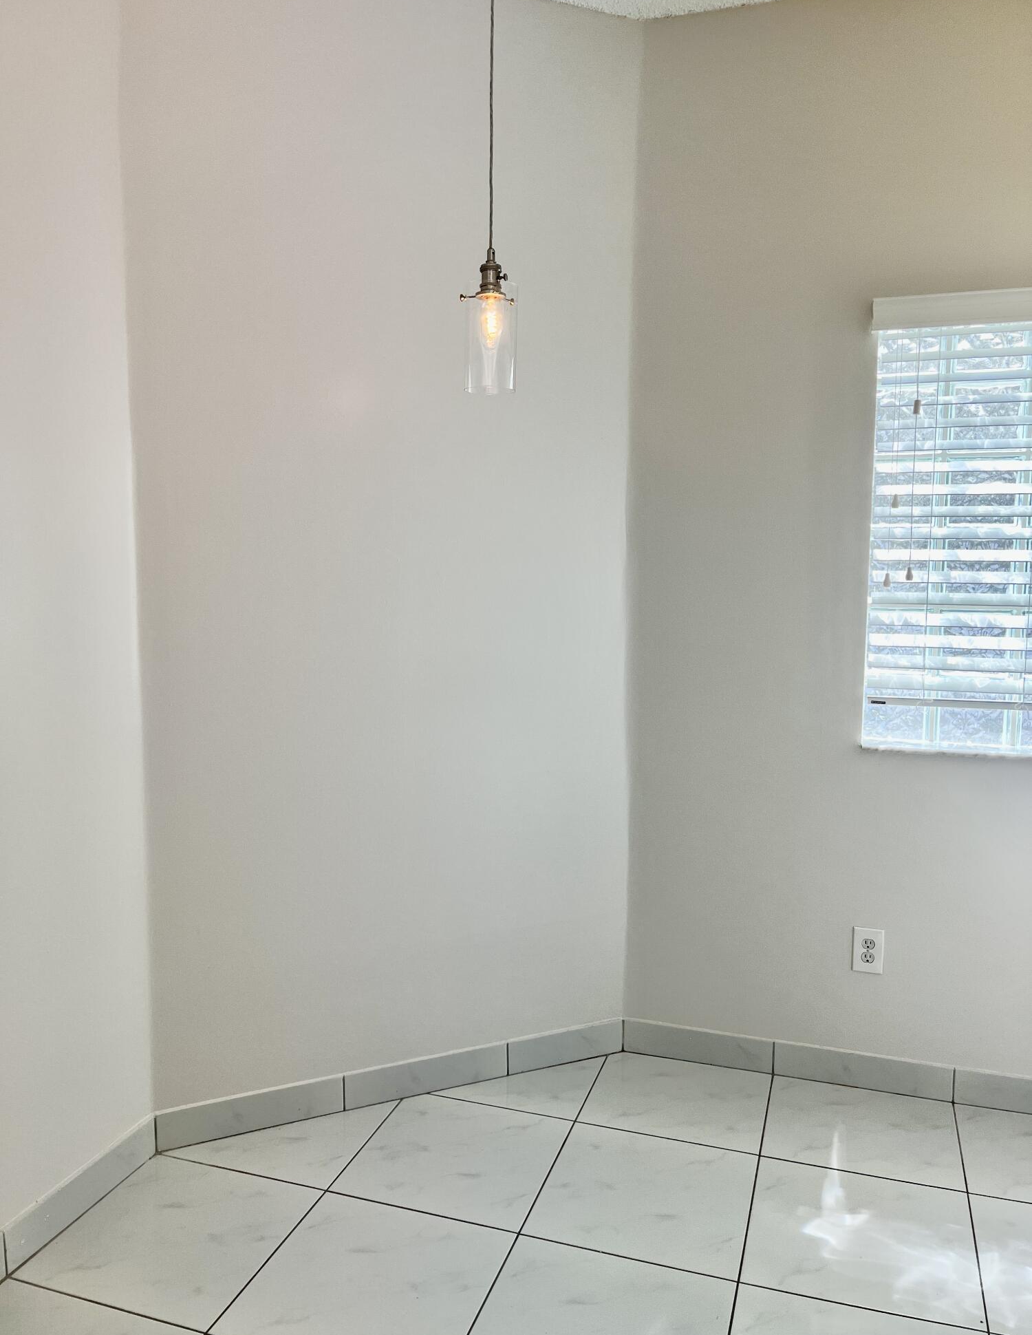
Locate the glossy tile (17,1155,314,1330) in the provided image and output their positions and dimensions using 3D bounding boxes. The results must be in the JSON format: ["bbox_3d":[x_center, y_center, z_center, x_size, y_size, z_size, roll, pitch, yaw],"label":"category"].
[{"bbox_3d":[-0.715,1.201,2.190,0.453,0.011,0.453,2,6,18],"label":"glossy tile"}]

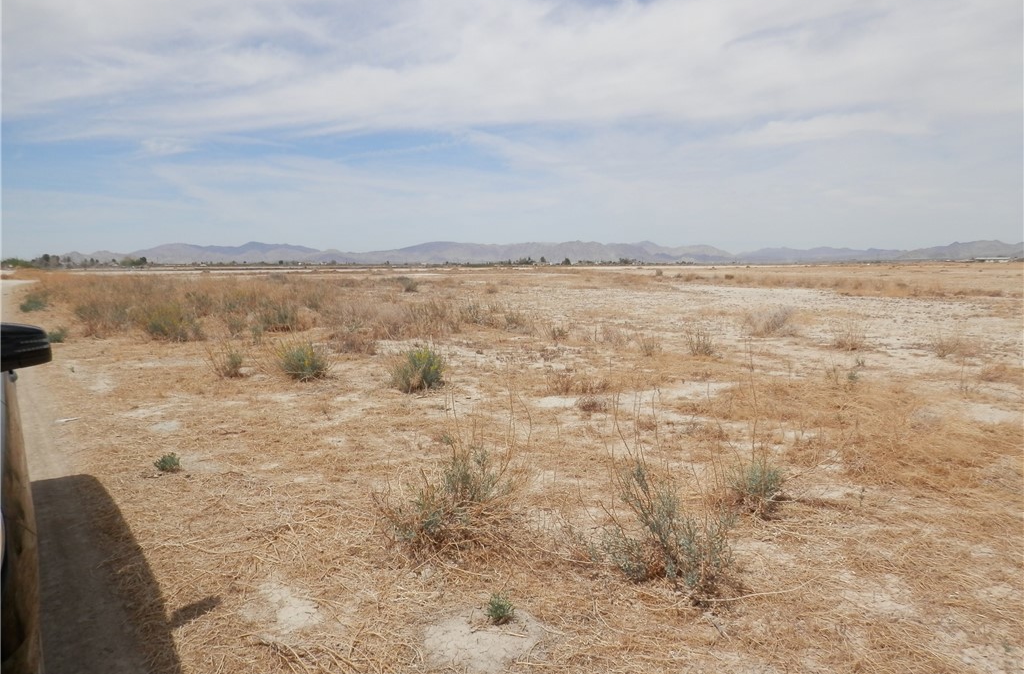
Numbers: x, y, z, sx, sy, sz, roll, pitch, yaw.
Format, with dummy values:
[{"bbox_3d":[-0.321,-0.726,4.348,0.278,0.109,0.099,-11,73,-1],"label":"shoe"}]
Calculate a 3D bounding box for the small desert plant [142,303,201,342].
[{"bbox_3d":[-6.914,-0.334,14.975,1.125,0.747,0.956,-3,6,-25],"label":"small desert plant"}]

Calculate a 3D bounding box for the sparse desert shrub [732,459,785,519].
[{"bbox_3d":[1.496,0.902,4.490,0.322,0.322,0.290,0,6,0],"label":"sparse desert shrub"}]

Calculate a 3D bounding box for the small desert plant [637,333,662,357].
[{"bbox_3d":[2.271,0.124,12.198,0.406,0.349,0.345,1,6,11],"label":"small desert plant"}]

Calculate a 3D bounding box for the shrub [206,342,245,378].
[{"bbox_3d":[-3.894,0.295,10.026,0.469,0.456,0.398,-2,6,-21],"label":"shrub"}]

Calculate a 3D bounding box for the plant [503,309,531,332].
[{"bbox_3d":[0.121,-0.374,16.336,0.651,0.555,0.585,0,6,0],"label":"plant"}]

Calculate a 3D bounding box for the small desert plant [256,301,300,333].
[{"bbox_3d":[-5.237,-0.451,16.550,0.967,0.688,0.870,0,6,0],"label":"small desert plant"}]

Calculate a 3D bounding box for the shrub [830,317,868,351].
[{"bbox_3d":[5.956,-0.062,13.024,0.594,0.545,0.505,2,6,25],"label":"shrub"}]

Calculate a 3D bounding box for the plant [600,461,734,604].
[{"bbox_3d":[0.731,0.871,3.470,0.631,0.586,0.568,0,6,0],"label":"plant"}]

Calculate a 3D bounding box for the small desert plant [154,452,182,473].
[{"bbox_3d":[-2.527,0.909,5.416,0.166,0.135,0.141,-3,6,-25],"label":"small desert plant"}]

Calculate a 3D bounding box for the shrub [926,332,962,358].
[{"bbox_3d":[7.056,0.110,12.045,0.576,0.401,0.518,0,6,0],"label":"shrub"}]

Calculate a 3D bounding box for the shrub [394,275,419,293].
[{"bbox_3d":[-5.674,-2.840,39.721,1.224,0.869,1.041,-1,6,-8],"label":"shrub"}]

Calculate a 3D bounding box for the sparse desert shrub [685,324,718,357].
[{"bbox_3d":[3.104,0.046,12.091,0.546,0.535,0.491,0,6,0],"label":"sparse desert shrub"}]

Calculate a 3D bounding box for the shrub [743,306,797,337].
[{"bbox_3d":[5.407,-0.343,15.500,1.111,0.635,1.000,0,6,0],"label":"shrub"}]

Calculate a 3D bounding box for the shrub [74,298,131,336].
[{"bbox_3d":[-8.947,-0.459,16.114,1.051,0.779,0.893,-3,6,-29],"label":"shrub"}]

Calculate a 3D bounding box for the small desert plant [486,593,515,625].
[{"bbox_3d":[-0.049,1.140,3.121,0.116,0.121,0.104,0,6,0],"label":"small desert plant"}]

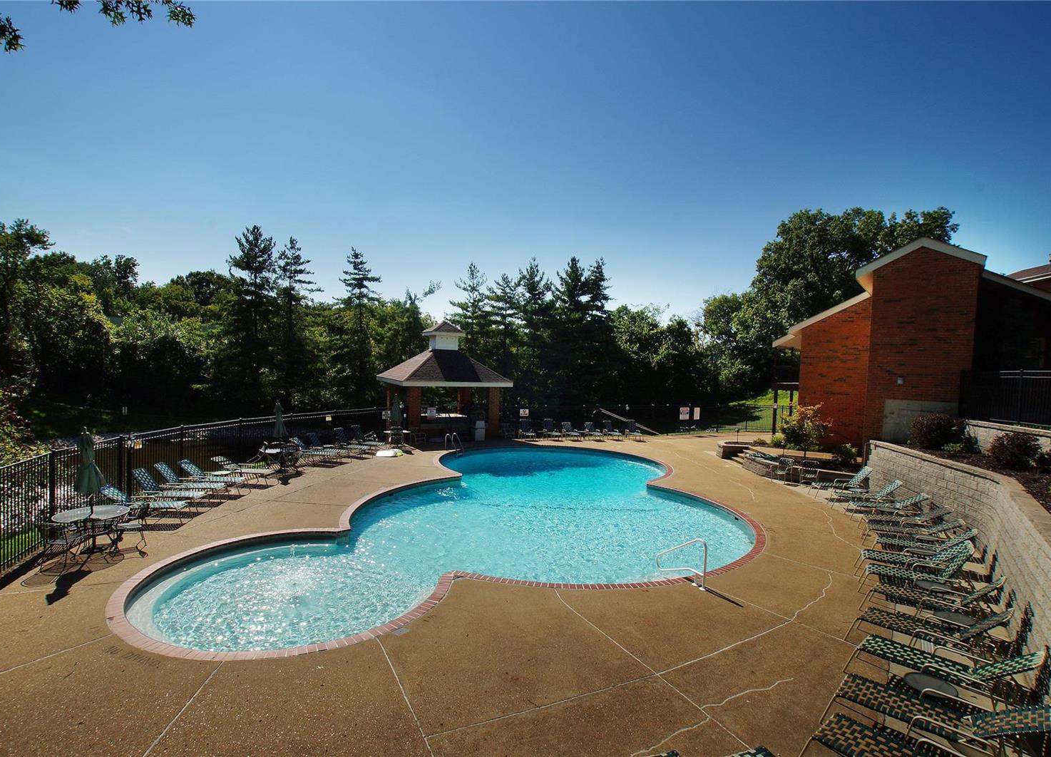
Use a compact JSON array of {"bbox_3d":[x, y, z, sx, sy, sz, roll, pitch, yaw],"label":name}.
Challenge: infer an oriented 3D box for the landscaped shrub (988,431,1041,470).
[{"bbox_3d":[11.874,1.764,12.300,1.050,0.952,1.000,4,3,44],"label":"landscaped shrub"}]

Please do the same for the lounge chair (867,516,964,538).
[{"bbox_3d":[9.105,3.624,11.967,1.945,0.817,0.640,2,2,24],"label":"lounge chair"}]

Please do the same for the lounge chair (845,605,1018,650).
[{"bbox_3d":[5.967,3.659,7.476,1.868,0.928,0.640,3,3,37],"label":"lounge chair"}]

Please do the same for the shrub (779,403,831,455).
[{"bbox_3d":[10.942,2.108,19.800,1.900,2.161,1.800,3,2,29],"label":"shrub"}]

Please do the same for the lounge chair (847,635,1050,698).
[{"bbox_3d":[5.348,3.692,6.569,0.660,0.905,1.906,0,2,-42],"label":"lounge chair"}]

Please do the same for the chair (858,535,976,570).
[{"bbox_3d":[7.712,3.614,10.106,1.885,0.907,0.640,3,2,27],"label":"chair"}]

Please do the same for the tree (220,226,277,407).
[{"bbox_3d":[-20.154,-4.363,37.000,4.000,13.740,4.000,0,2,-29],"label":"tree"}]

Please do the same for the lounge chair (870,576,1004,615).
[{"bbox_3d":[6.826,3.662,8.558,1.837,0.983,0.660,3,2,44],"label":"lounge chair"}]

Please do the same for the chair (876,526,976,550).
[{"bbox_3d":[8.805,3.697,11.310,1.884,0.932,0.660,3,2,33],"label":"chair"}]

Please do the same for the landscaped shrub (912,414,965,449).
[{"bbox_3d":[13.186,1.696,16.200,1.400,1.026,1.350,3,2,39],"label":"landscaped shrub"}]

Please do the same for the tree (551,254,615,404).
[{"bbox_3d":[4.400,-3.485,40.000,5.000,12.249,4.600,2,2,6],"label":"tree"}]

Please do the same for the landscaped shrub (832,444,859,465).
[{"bbox_3d":[11.815,2.781,18.700,0.900,0.856,0.850,3,3,33],"label":"landscaped shrub"}]

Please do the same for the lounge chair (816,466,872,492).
[{"bbox_3d":[10.797,3.596,17.360,1.777,1.036,0.660,2,2,10],"label":"lounge chair"}]

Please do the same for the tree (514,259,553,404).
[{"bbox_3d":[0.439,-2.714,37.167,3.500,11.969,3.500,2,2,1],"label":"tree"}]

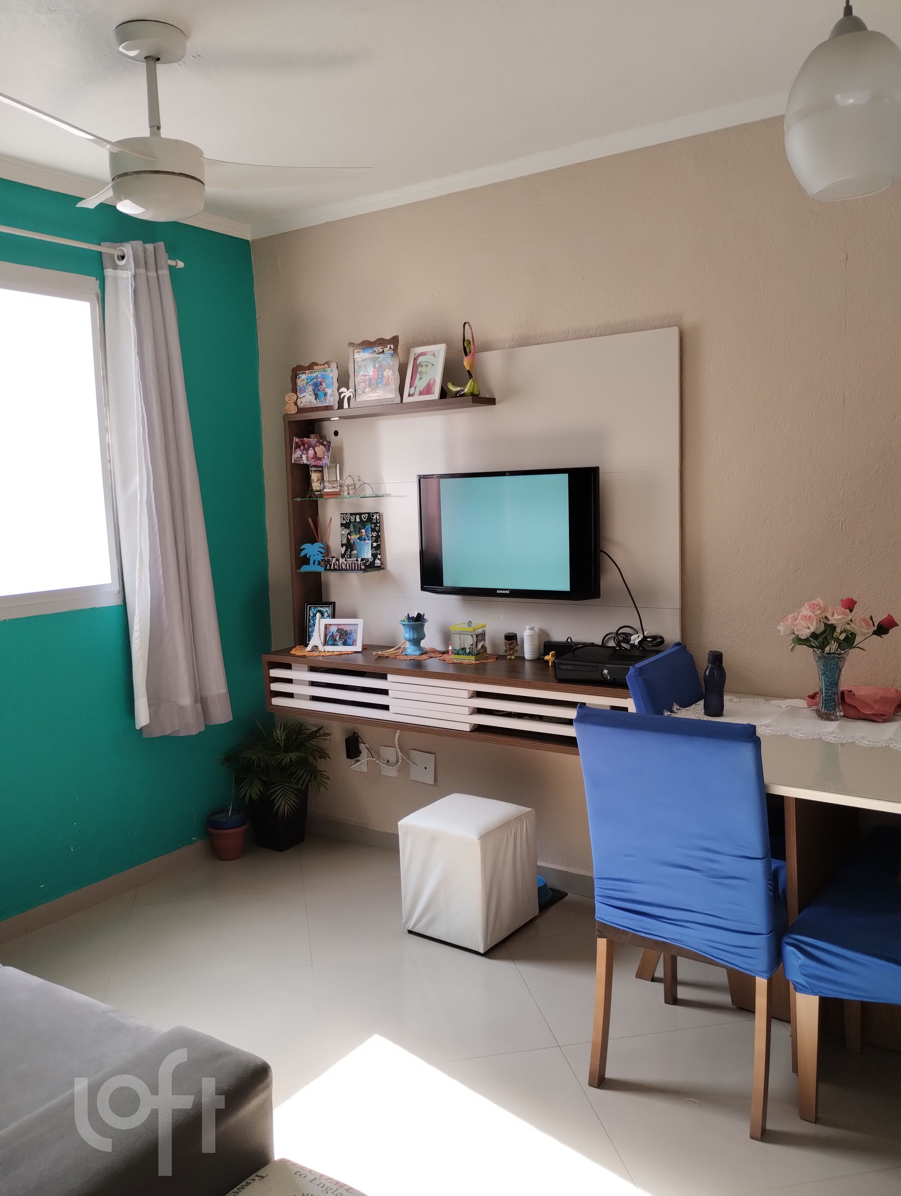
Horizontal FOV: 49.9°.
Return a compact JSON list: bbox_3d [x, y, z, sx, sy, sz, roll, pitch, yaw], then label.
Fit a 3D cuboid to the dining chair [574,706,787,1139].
[{"bbox_3d":[0.610,0.702,2.356,0.425,0.936,0.565,3,8,34],"label":"dining chair"}]

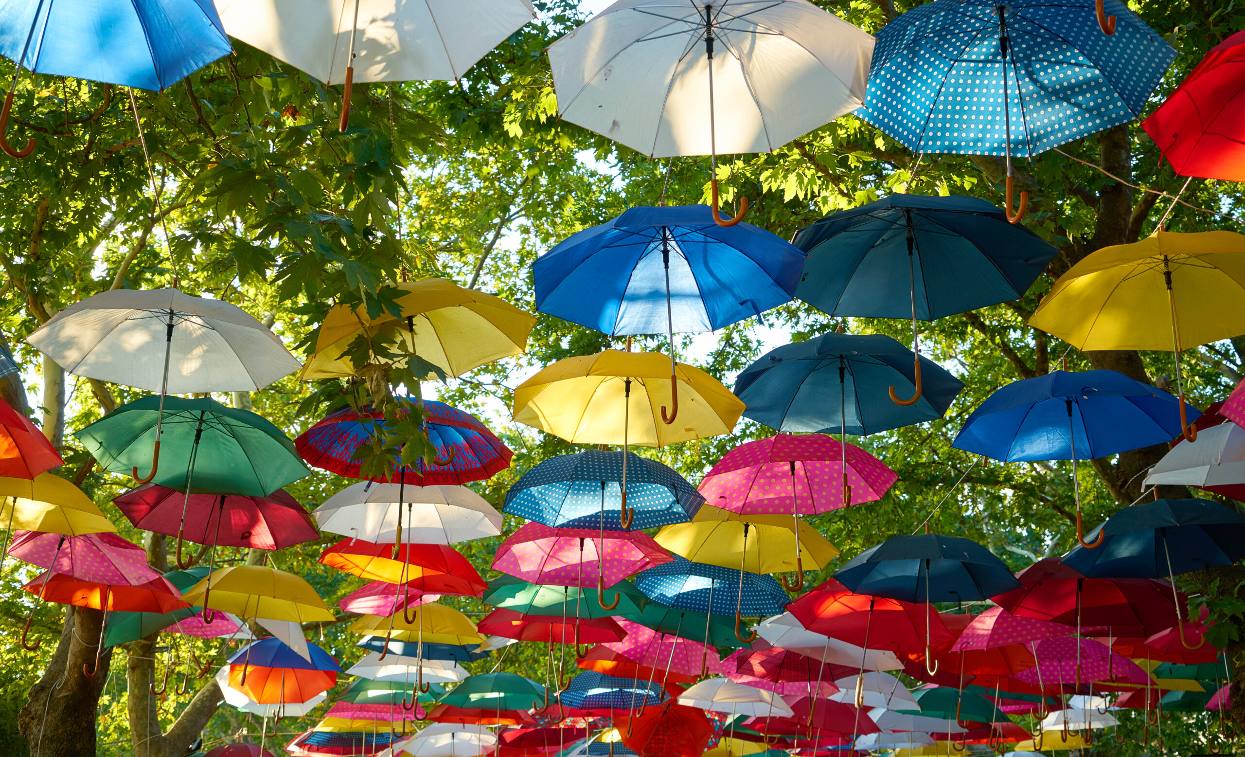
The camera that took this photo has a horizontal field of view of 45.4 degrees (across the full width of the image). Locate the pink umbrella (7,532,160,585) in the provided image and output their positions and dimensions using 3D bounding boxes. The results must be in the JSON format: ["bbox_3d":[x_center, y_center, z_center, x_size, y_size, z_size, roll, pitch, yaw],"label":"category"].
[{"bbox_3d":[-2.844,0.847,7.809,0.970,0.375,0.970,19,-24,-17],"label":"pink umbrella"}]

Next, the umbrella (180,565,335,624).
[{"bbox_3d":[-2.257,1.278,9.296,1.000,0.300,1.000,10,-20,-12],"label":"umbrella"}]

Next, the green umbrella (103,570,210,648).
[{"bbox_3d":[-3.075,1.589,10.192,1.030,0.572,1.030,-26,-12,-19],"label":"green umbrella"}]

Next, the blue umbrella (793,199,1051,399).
[{"bbox_3d":[1.043,-0.289,5.326,1.020,0.805,1.020,-3,-21,11],"label":"blue umbrella"}]

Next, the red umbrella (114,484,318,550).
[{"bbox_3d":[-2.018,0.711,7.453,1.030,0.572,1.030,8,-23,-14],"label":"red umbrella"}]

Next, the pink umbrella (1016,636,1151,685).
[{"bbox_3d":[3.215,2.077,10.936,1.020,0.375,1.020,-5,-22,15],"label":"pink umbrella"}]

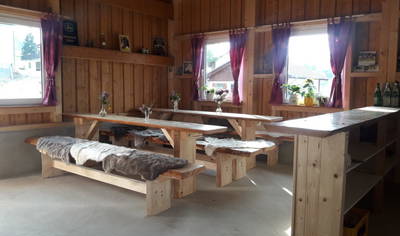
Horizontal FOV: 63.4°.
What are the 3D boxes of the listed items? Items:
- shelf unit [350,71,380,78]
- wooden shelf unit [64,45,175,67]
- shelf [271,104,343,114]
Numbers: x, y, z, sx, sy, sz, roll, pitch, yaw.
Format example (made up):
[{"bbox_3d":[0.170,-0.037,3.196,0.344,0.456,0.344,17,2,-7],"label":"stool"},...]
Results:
[{"bbox_3d":[2.138,-0.554,4.162,0.343,0.052,0.133,5,7,40],"label":"shelf unit"},{"bbox_3d":[-1.276,-1.009,5.441,0.133,0.159,2.217,5,7,40],"label":"wooden shelf unit"},{"bbox_3d":[1.572,-0.134,4.707,1.034,0.069,0.191,5,7,40],"label":"shelf"}]

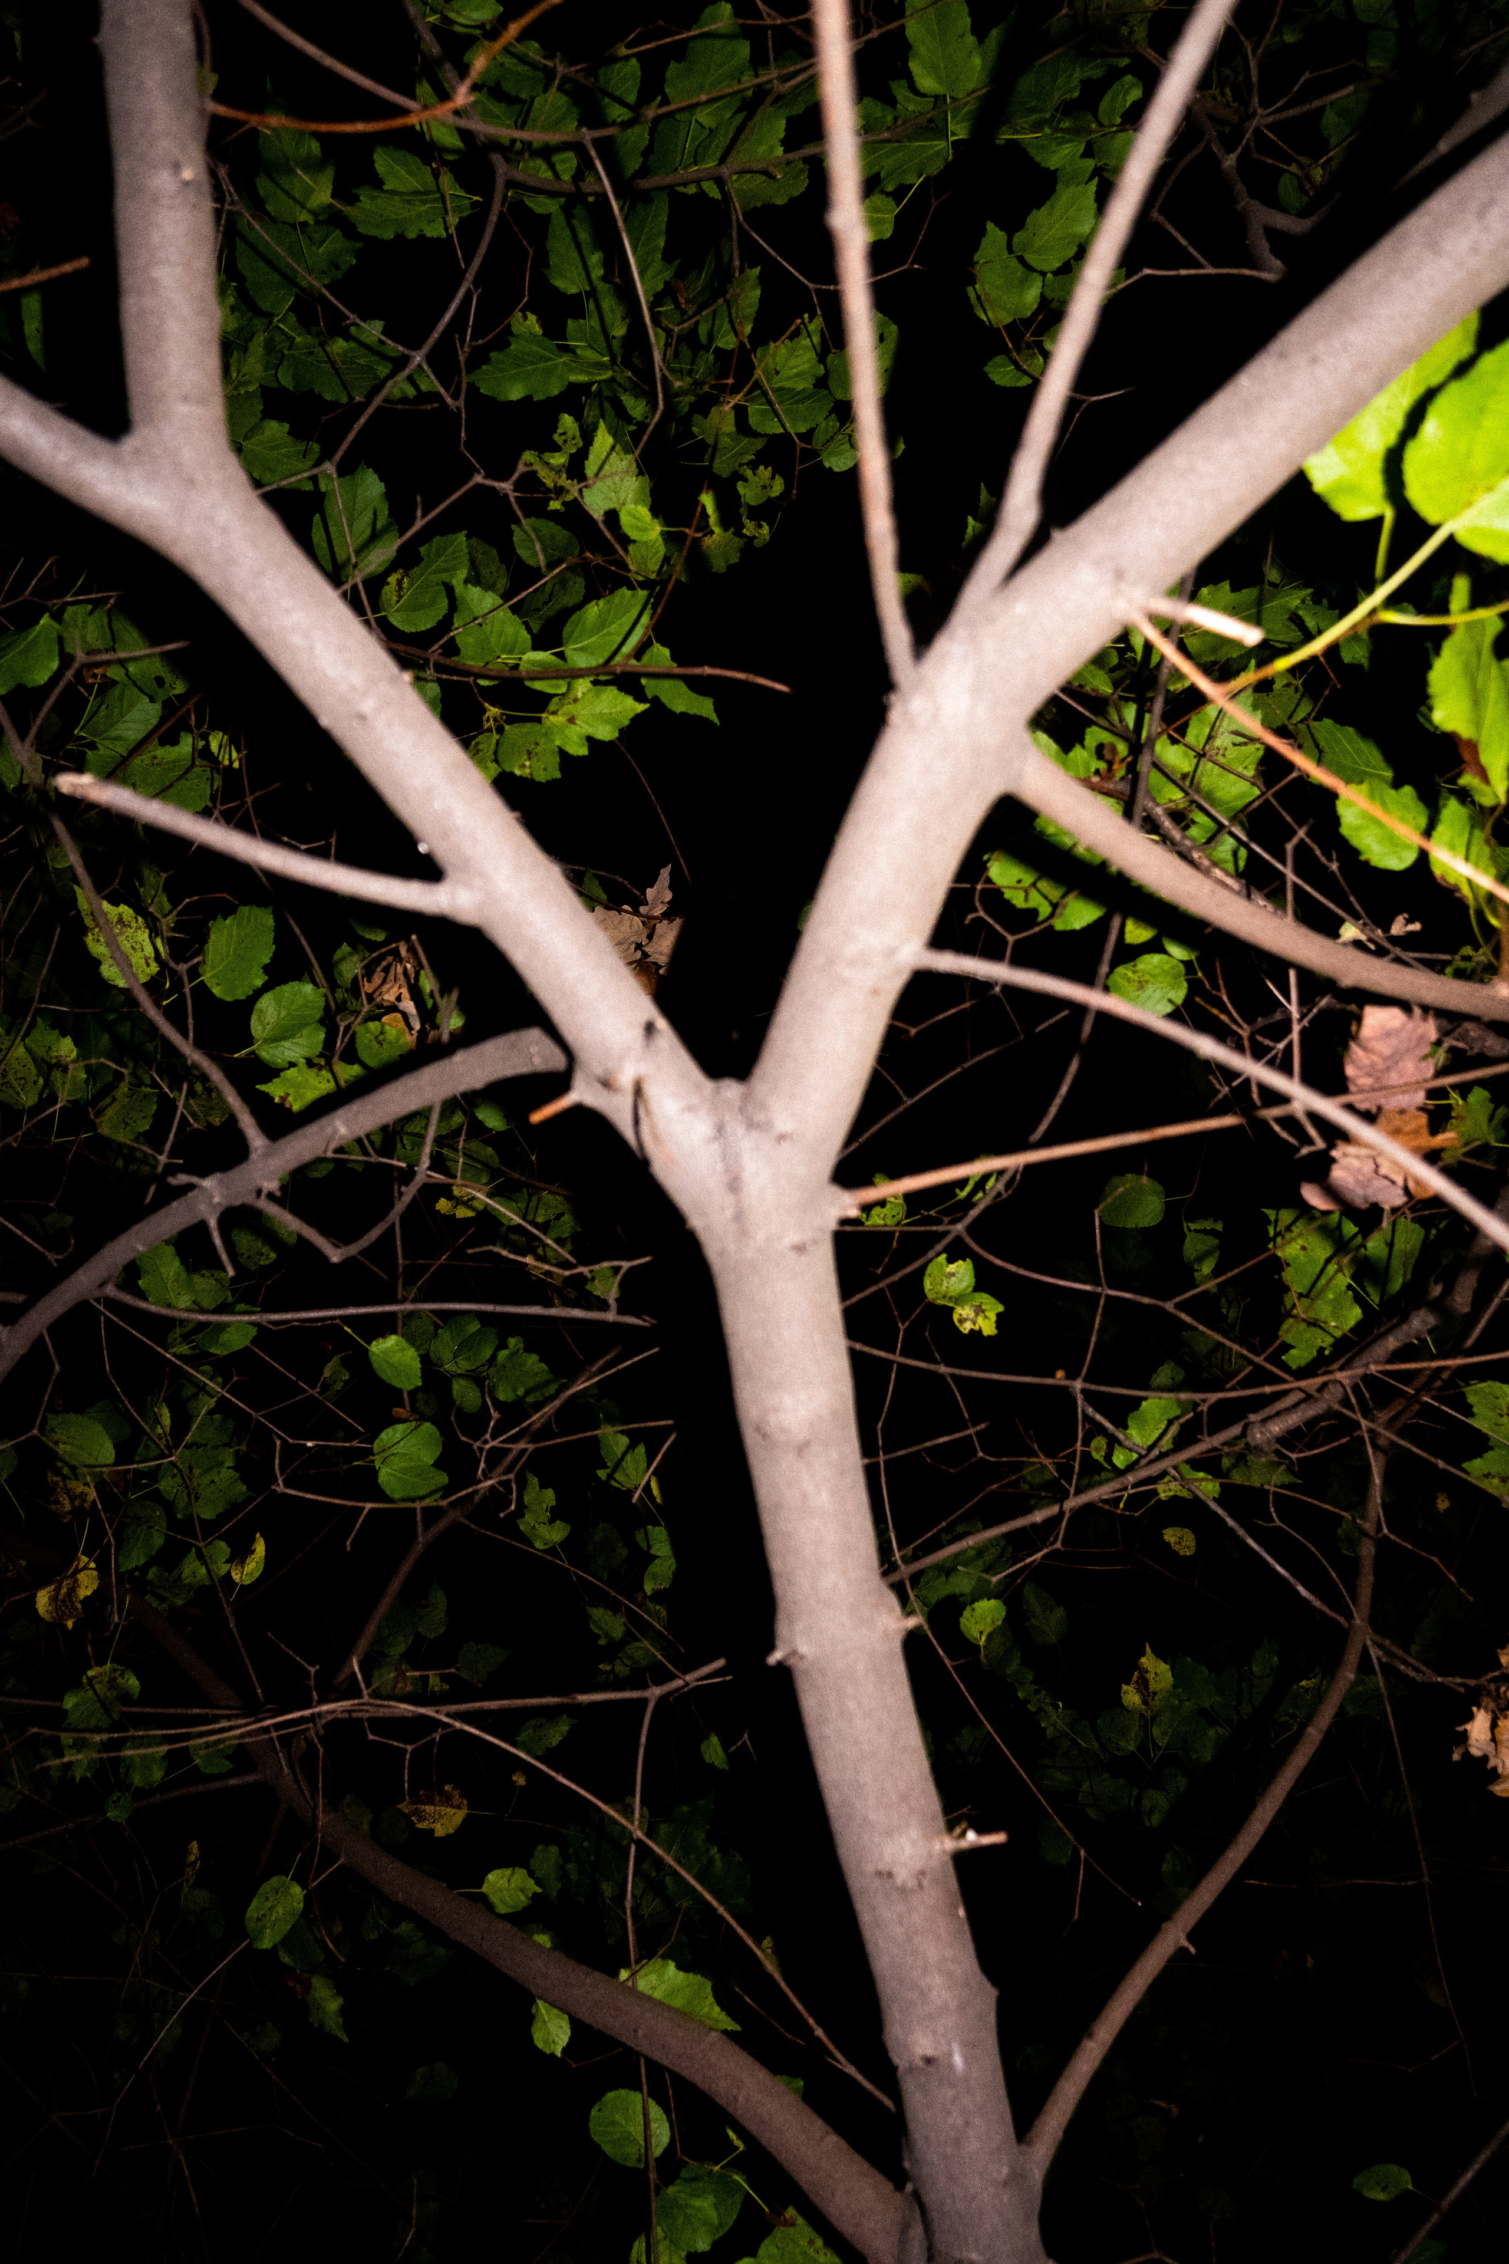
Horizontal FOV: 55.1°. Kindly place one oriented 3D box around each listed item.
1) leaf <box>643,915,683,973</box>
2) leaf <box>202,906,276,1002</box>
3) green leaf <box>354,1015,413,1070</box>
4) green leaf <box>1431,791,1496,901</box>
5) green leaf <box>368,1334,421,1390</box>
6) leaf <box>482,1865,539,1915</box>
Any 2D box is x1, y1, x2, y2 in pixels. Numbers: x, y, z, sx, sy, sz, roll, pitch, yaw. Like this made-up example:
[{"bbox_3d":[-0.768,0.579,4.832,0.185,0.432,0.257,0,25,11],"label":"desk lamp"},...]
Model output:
[{"bbox_3d":[-0.082,-0.169,1.300,0.038,0.056,0.025,10,-14,-10],"label":"leaf"},{"bbox_3d":[-0.517,-0.178,1.450,0.072,0.102,0.021,27,-15,-14],"label":"leaf"},{"bbox_3d":[-0.385,-0.092,1.500,0.065,0.061,0.018,0,-10,-14],"label":"green leaf"},{"bbox_3d":[0.402,-0.163,0.820,0.038,0.063,0.020,-25,-8,-17],"label":"green leaf"},{"bbox_3d":[-0.373,0.238,1.500,0.053,0.072,0.016,-41,-8,-24],"label":"green leaf"},{"bbox_3d":[-0.270,0.838,1.600,0.067,0.017,0.057,0,53,-9],"label":"leaf"}]

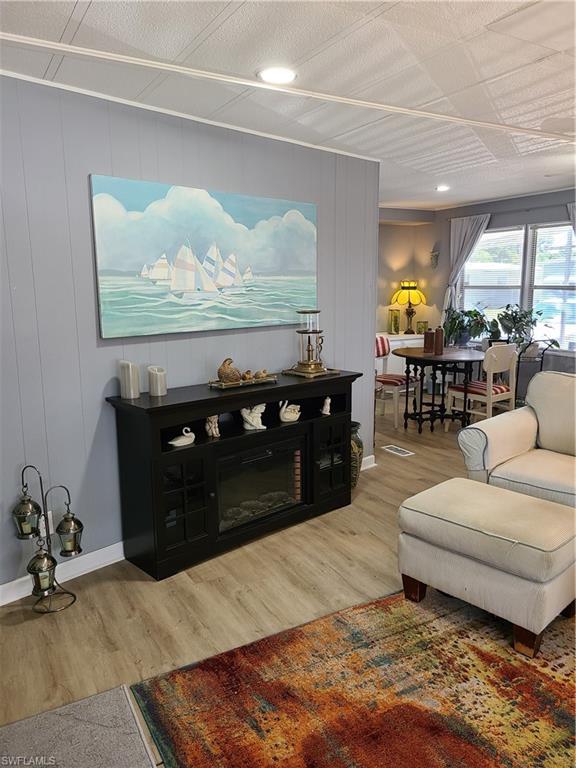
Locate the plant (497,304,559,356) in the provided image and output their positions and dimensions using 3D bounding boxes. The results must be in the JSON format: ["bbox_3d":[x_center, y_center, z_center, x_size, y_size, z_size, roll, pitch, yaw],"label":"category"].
[{"bbox_3d":[2.356,-0.536,5.674,0.540,0.500,0.460,-6,11,-29],"label":"plant"}]

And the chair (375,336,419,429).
[{"bbox_3d":[1.073,-0.030,6.037,0.510,0.860,0.450,8,13,41],"label":"chair"}]

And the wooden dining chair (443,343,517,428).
[{"bbox_3d":[1.811,0.062,5.412,0.430,0.860,0.470,-8,12,-35],"label":"wooden dining chair"}]

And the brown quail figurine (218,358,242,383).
[{"bbox_3d":[-0.329,-0.076,3.270,0.132,0.125,0.100,-6,12,-30],"label":"brown quail figurine"}]

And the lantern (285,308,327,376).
[{"bbox_3d":[0.151,-0.265,3.631,0.190,0.400,0.190,-10,14,-43],"label":"lantern"}]

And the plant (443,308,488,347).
[{"bbox_3d":[2.017,-0.642,6.553,0.420,0.440,0.440,0,10,0],"label":"plant"}]

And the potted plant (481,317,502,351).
[{"bbox_3d":[2.211,-0.549,6.268,0.220,0.360,0.220,-6,11,-29],"label":"potted plant"}]

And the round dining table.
[{"bbox_3d":[1.550,0.055,5.909,1.040,0.730,1.040,0,10,0],"label":"round dining table"}]

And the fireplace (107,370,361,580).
[{"bbox_3d":[-0.205,0.432,3.341,1.540,0.878,0.385,-10,13,-42],"label":"fireplace"}]

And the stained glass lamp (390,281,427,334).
[{"bbox_3d":[1.534,-0.960,7.242,0.445,0.657,0.445,-1,10,0],"label":"stained glass lamp"}]

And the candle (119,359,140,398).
[{"bbox_3d":[-0.796,-0.023,2.896,0.096,0.181,0.096,-10,14,-43],"label":"candle"}]

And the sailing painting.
[{"bbox_3d":[-0.368,-0.682,3.247,1.506,0.760,0.040,-10,14,-43],"label":"sailing painting"}]

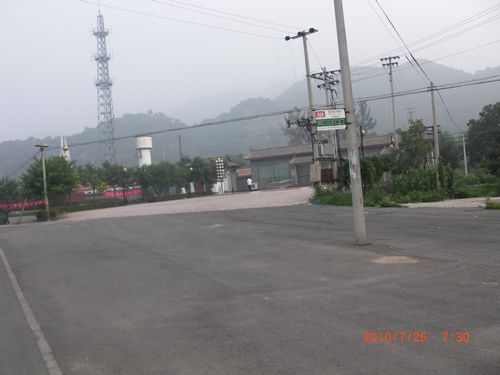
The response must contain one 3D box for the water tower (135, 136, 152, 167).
[{"bbox_3d":[-29.418,-6.274,145.000,4.700,15.800,4.700,-5,1,0],"label":"water tower"}]

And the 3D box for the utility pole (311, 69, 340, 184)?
[{"bbox_3d":[5.620,-4.223,36.300,2.100,8.400,0.800,-4,1,20],"label":"utility pole"}]

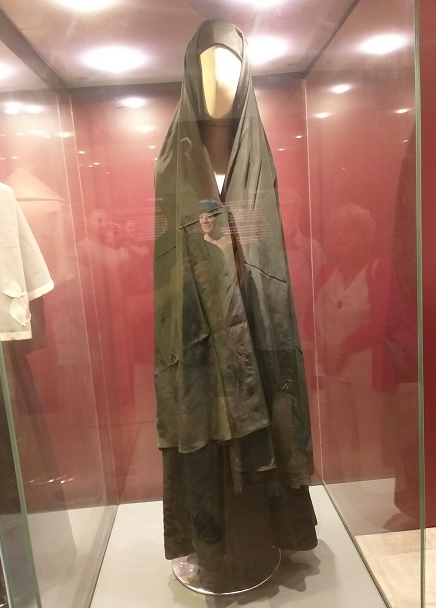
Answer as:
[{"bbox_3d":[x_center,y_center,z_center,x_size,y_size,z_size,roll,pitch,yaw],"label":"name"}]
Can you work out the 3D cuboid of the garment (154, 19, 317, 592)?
[{"bbox_3d":[0.023,0.045,1.462,0.530,1.720,0.430,-4,8,2],"label":"garment"}]

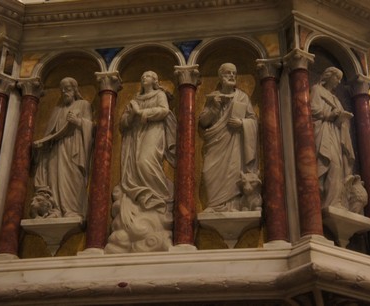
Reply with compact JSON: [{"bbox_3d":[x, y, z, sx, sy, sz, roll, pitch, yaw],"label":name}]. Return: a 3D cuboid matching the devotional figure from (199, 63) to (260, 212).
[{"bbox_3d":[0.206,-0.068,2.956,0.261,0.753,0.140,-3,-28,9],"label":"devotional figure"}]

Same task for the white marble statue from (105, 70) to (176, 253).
[{"bbox_3d":[-0.161,0.030,2.569,0.262,0.782,0.177,-11,-30,21],"label":"white marble statue"}]

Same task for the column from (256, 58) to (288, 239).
[{"bbox_3d":[0.337,-0.011,2.516,0.102,0.772,0.102,-4,-28,8],"label":"column"}]

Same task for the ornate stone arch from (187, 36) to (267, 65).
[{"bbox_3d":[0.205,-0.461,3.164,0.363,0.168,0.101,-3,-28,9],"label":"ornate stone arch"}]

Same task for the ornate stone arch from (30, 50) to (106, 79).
[{"bbox_3d":[-0.475,-0.362,2.856,0.323,0.150,0.095,-4,-28,8],"label":"ornate stone arch"}]

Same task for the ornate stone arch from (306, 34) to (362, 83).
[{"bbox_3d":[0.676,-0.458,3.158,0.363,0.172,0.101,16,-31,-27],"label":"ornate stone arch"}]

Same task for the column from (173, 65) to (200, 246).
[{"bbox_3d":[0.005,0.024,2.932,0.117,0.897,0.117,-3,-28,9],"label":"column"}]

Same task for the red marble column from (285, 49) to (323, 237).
[{"bbox_3d":[0.446,-0.040,2.458,0.102,0.772,0.102,1,-28,0],"label":"red marble column"}]

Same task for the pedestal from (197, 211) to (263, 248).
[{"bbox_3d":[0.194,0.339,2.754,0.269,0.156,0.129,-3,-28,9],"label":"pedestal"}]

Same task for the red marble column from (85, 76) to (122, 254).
[{"bbox_3d":[-0.323,0.029,2.612,0.102,0.772,0.102,-4,-28,8],"label":"red marble column"}]

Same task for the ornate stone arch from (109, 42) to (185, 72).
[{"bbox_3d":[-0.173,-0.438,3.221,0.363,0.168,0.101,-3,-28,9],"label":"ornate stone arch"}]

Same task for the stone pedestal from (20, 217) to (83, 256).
[{"bbox_3d":[-0.483,0.336,2.472,0.231,0.135,0.124,-4,-28,8],"label":"stone pedestal"}]

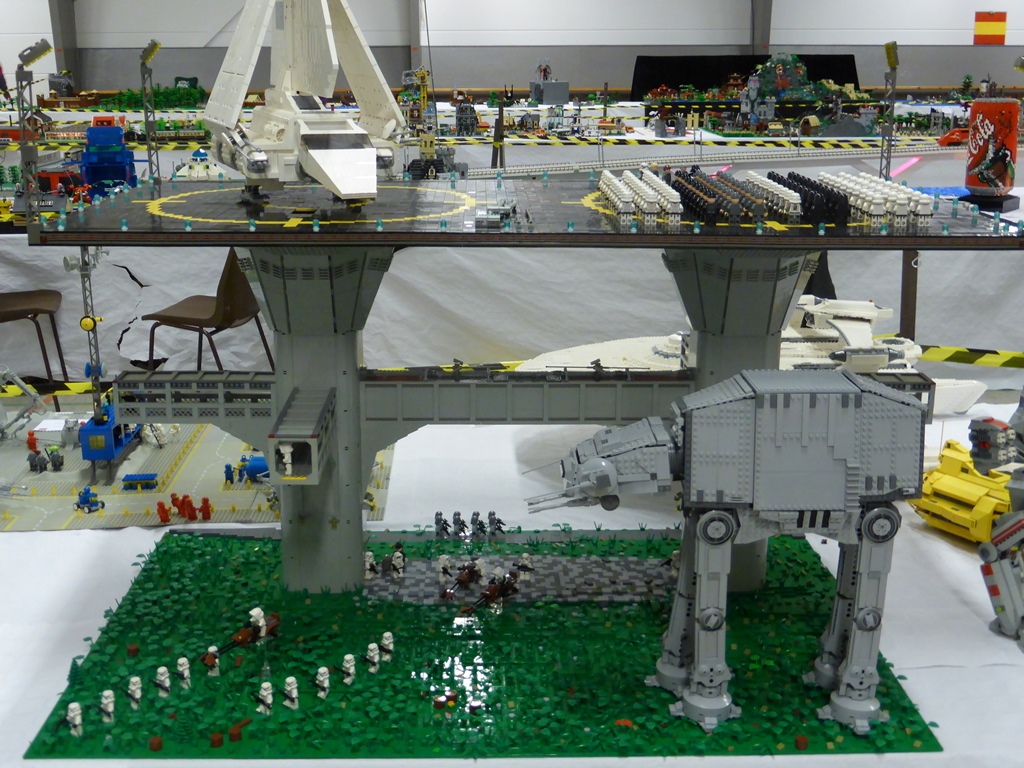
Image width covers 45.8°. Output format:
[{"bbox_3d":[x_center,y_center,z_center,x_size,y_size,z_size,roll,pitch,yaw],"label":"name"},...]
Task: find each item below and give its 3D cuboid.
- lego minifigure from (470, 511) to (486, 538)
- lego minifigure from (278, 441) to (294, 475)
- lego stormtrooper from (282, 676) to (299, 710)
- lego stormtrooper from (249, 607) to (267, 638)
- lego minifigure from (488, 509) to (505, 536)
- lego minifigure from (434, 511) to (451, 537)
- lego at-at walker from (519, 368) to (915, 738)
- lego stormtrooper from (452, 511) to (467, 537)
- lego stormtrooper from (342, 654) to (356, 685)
[{"bbox_3d":[-0.059,0.247,2.142,0.025,0.041,0.024,3,17,8],"label":"lego minifigure"},{"bbox_3d":[-0.304,0.103,1.640,0.020,0.041,0.025,-1,17,-4],"label":"lego minifigure"},{"bbox_3d":[-0.292,0.406,1.601,0.019,0.041,0.024,-15,22,-41],"label":"lego stormtrooper"},{"bbox_3d":[-0.345,0.323,1.643,0.025,0.037,0.022,14,21,38],"label":"lego stormtrooper"},{"bbox_3d":[-0.027,0.246,2.144,0.025,0.041,0.024,3,17,8],"label":"lego minifigure"},{"bbox_3d":[-0.123,0.246,2.143,0.025,0.041,0.024,3,17,8],"label":"lego minifigure"},{"bbox_3d":[0.263,0.207,1.579,0.489,0.447,0.187,0,16,0],"label":"lego at-at walker"},{"bbox_3d":[-0.093,0.246,2.143,0.025,0.041,0.024,3,17,8],"label":"lego stormtrooper"},{"bbox_3d":[-0.223,0.389,1.660,0.019,0.041,0.024,-15,22,-41],"label":"lego stormtrooper"}]

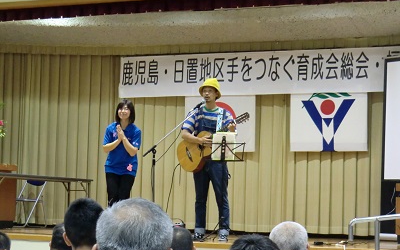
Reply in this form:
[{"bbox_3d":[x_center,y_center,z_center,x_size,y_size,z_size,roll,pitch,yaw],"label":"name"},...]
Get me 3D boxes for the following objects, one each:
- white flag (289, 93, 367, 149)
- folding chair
[{"bbox_3d":[1.787,-0.034,12.100,1.080,0.800,0.030,0,-6,20],"label":"white flag"},{"bbox_3d":[-2.534,1.113,12.900,0.460,0.760,0.490,-2,-6,35],"label":"folding chair"}]

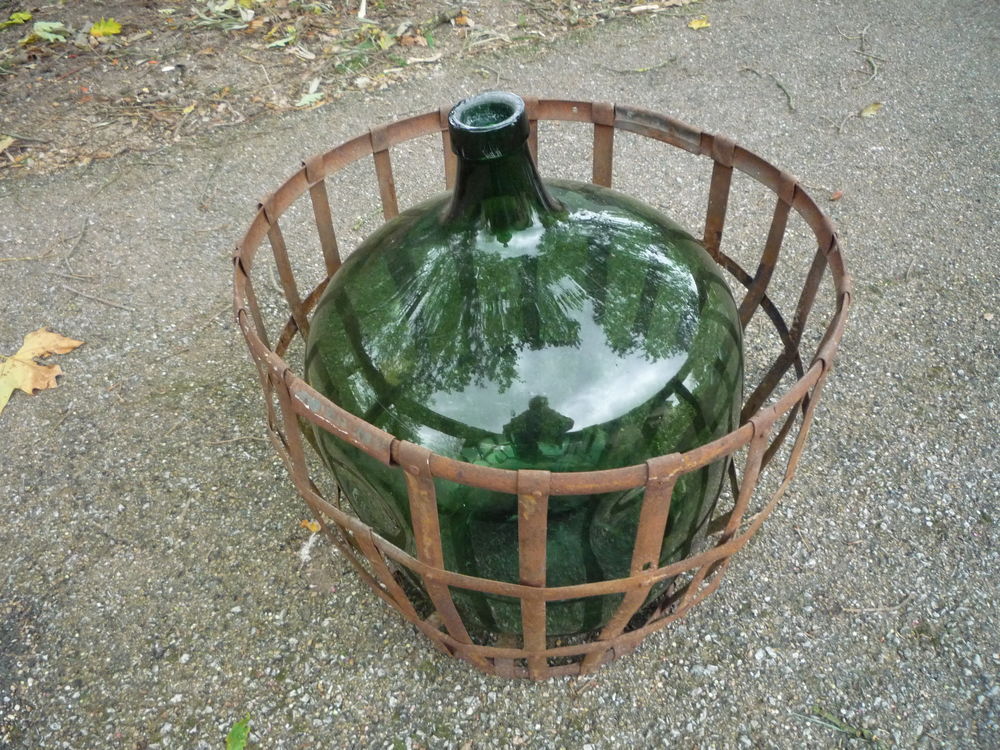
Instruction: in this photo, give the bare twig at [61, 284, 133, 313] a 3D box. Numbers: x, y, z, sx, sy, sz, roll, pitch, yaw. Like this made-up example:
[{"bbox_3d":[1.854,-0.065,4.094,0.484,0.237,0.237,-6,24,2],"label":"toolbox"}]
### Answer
[{"bbox_3d":[-0.717,-0.135,1.538,0.179,0.006,0.011,18,47,19],"label":"bare twig"}]

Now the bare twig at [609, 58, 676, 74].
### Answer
[{"bbox_3d":[0.366,-0.773,2.178,0.195,0.008,0.041,-13,46,-13],"label":"bare twig"}]

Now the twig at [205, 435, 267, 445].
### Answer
[{"bbox_3d":[-0.394,0.098,1.297,0.096,0.004,0.011,-3,44,-2],"label":"twig"}]

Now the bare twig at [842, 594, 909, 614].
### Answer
[{"bbox_3d":[0.475,0.290,1.087,0.098,0.005,0.016,-8,45,-8],"label":"bare twig"}]

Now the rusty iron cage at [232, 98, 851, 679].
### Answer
[{"bbox_3d":[0.043,0.028,1.037,0.608,0.463,0.608,0,44,0],"label":"rusty iron cage"}]

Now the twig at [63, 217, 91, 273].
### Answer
[{"bbox_3d":[-0.818,-0.248,1.654,0.041,0.008,0.188,-8,45,-7],"label":"twig"}]

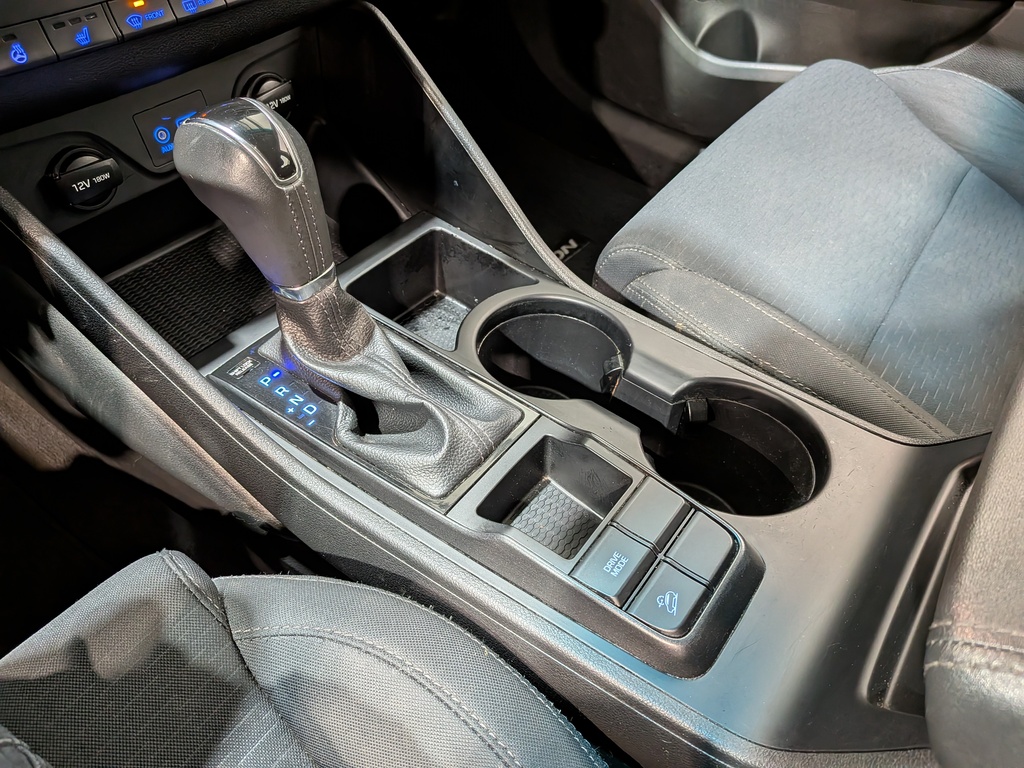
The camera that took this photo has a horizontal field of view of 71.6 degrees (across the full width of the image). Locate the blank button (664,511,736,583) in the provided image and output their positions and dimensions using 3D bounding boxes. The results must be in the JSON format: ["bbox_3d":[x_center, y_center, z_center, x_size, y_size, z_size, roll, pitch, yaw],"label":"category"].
[{"bbox_3d":[0.087,0.074,0.324,0.024,0.009,0.032,29,52,25],"label":"blank button"}]

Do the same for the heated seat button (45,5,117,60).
[{"bbox_3d":[-0.208,-0.170,0.342,0.010,0.018,0.033,20,47,34],"label":"heated seat button"}]

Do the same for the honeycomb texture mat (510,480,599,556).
[{"bbox_3d":[0.022,0.074,0.362,0.044,0.003,0.050,29,52,25],"label":"honeycomb texture mat"}]

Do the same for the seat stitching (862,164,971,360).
[{"bbox_3d":[0.314,-0.102,0.539,0.011,0.014,0.308,29,52,25],"label":"seat stitching"}]

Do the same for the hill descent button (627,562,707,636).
[{"bbox_3d":[0.067,0.093,0.305,0.024,0.009,0.033,29,52,25],"label":"hill descent button"}]

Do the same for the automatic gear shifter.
[{"bbox_3d":[-0.088,-0.054,0.350,0.195,0.141,0.073,29,52,25],"label":"automatic gear shifter"}]

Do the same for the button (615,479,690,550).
[{"bbox_3d":[0.066,0.062,0.336,0.026,0.009,0.033,29,52,25],"label":"button"}]

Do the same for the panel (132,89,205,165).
[{"bbox_3d":[-0.210,-0.160,0.442,0.007,0.033,0.047,26,50,28],"label":"panel"}]

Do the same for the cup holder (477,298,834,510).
[{"bbox_3d":[0.072,0.028,0.424,0.212,0.076,0.093,29,52,25],"label":"cup holder"}]

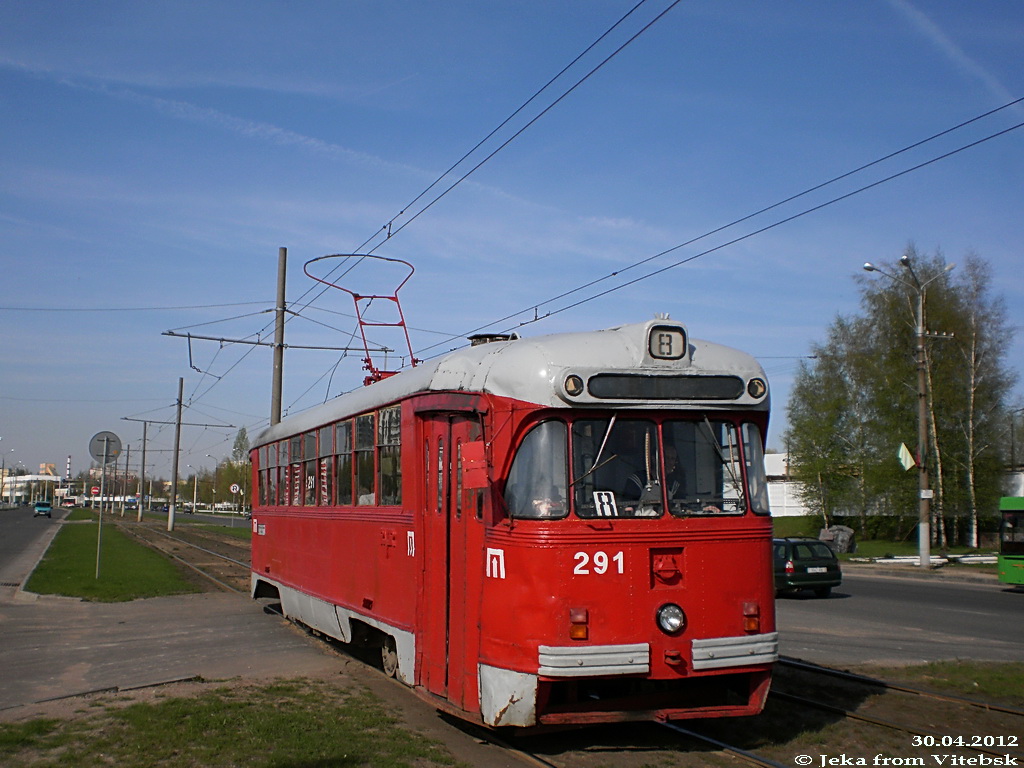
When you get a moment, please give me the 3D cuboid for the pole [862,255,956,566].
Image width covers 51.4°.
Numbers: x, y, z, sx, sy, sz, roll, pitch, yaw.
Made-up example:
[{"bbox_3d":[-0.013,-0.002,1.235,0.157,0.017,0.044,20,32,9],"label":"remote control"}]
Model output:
[{"bbox_3d":[15.342,1.119,40.133,3.400,11.400,2.500,4,-7,-22],"label":"pole"}]

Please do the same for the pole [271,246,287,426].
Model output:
[{"bbox_3d":[-7.941,0.664,35.846,0.360,10.500,0.360,4,-7,-22],"label":"pole"}]

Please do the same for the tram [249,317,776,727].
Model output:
[{"bbox_3d":[-1.370,1.898,14.261,2.600,3.260,13.800,4,-7,-22],"label":"tram"}]

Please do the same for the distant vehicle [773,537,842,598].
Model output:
[{"bbox_3d":[6.440,4.687,27.703,1.700,1.460,4.500,4,-7,-22],"label":"distant vehicle"}]

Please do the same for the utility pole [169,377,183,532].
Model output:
[{"bbox_3d":[-22.897,4.841,72.695,0.380,10.400,0.380,4,-7,-22],"label":"utility pole"}]

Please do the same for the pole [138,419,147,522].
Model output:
[{"bbox_3d":[-38.458,9.149,110.981,0.380,10.400,0.380,4,-7,-22],"label":"pole"}]

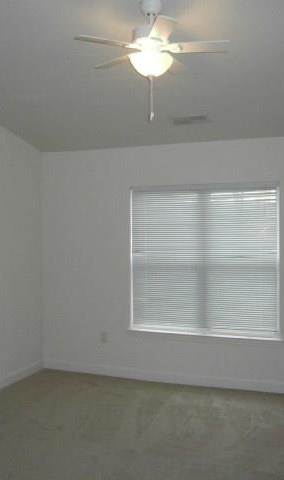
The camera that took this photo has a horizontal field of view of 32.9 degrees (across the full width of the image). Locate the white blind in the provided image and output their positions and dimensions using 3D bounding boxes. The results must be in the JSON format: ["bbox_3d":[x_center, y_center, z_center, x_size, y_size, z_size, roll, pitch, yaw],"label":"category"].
[{"bbox_3d":[0.611,0.206,4.839,1.530,1.520,0.100,0,1,20],"label":"white blind"}]

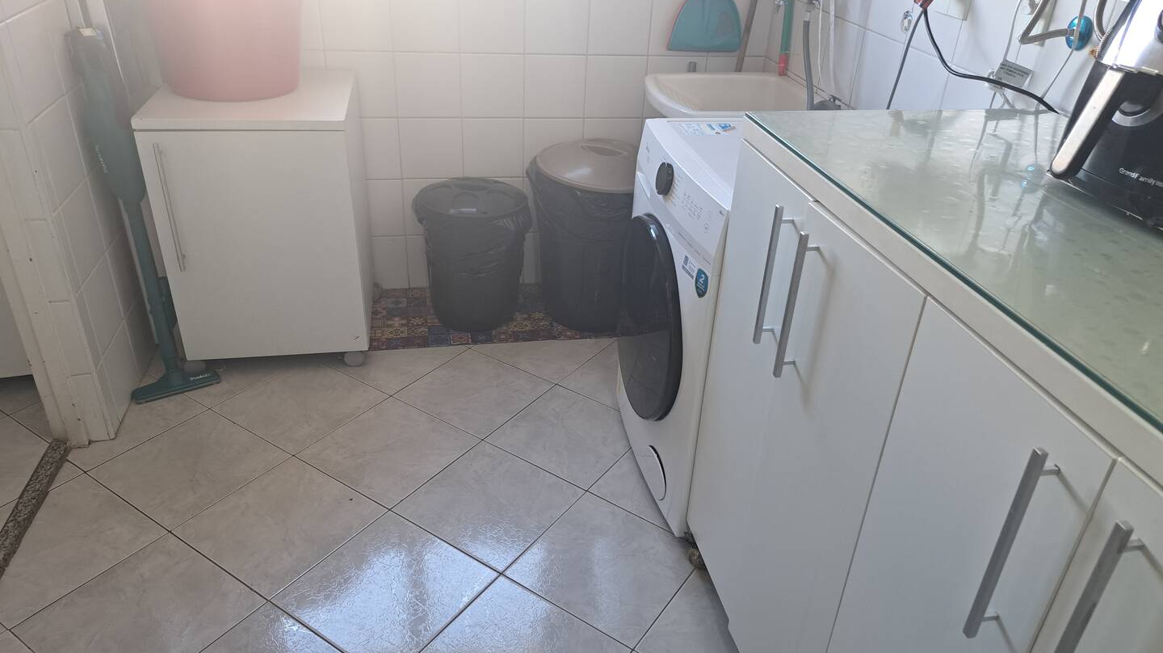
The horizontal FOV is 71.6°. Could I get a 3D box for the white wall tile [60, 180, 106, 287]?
[{"bbox_3d":[-1.211,-0.228,1.957,0.010,0.200,0.200,-3,30,-11],"label":"white wall tile"}]

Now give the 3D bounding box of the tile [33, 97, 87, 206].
[{"bbox_3d":[-1.197,-0.409,1.851,0.010,0.202,0.200,-3,30,-11],"label":"tile"}]

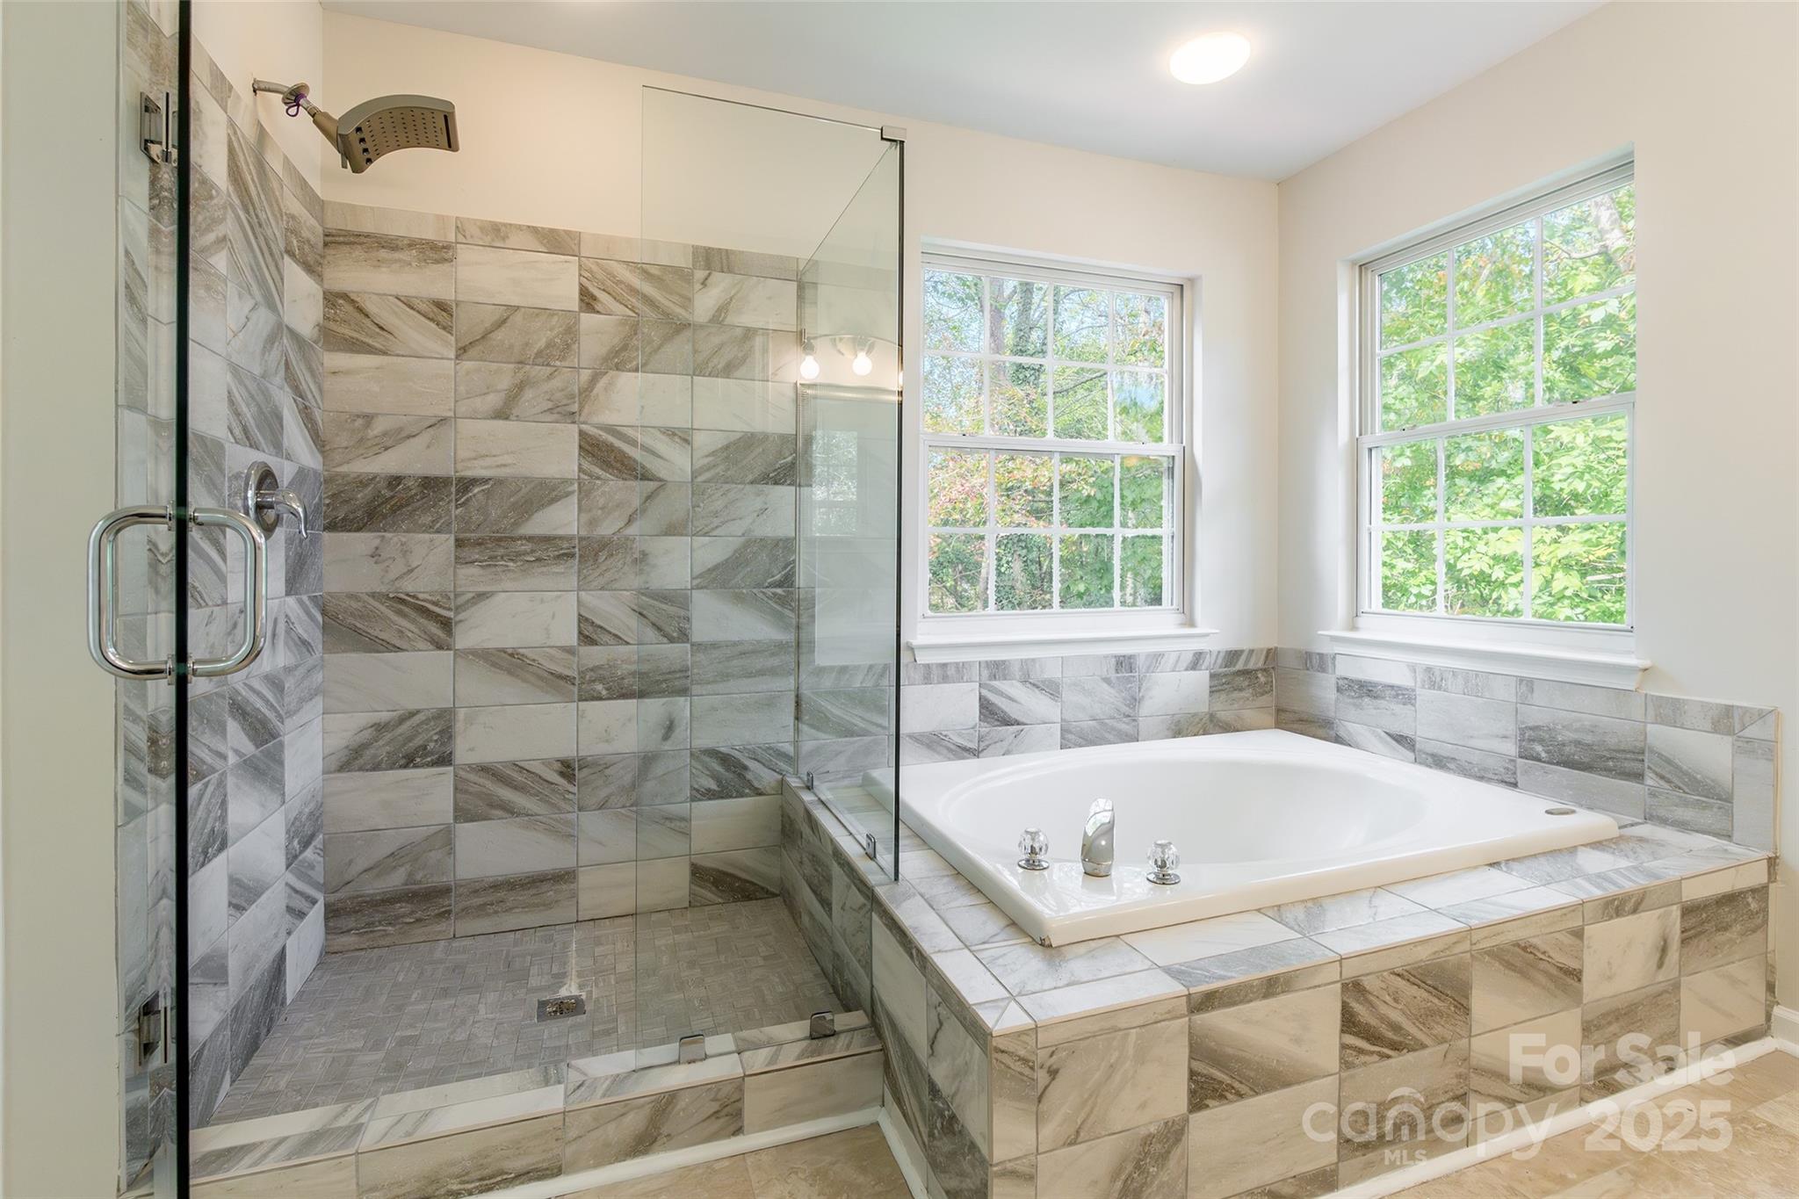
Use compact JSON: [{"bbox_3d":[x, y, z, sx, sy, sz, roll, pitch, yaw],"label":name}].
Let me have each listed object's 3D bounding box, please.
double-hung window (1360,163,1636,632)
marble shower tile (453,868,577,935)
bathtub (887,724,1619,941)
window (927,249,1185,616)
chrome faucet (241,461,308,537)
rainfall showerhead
[{"bbox_3d":[1.738,-0.520,2.362,0.090,1.200,0.850,0,1,-19],"label":"double-hung window"},{"bbox_3d":[-1.041,0.828,2.184,0.303,0.152,0.010,0,1,-19],"label":"marble shower tile"},{"bbox_3d":[0.788,0.715,2.118,1.560,0.450,1.180,0,1,-19],"label":"bathtub"},{"bbox_3d":[0.545,-0.537,2.805,1.050,1.220,0.090,0,1,-19],"label":"window"},{"bbox_3d":[-1.296,-0.204,1.677,0.090,0.165,0.165,0,1,-19],"label":"chrome faucet"},{"bbox_3d":[-1.157,-1.002,1.715,0.370,0.145,0.165,0,1,-19],"label":"rainfall showerhead"}]

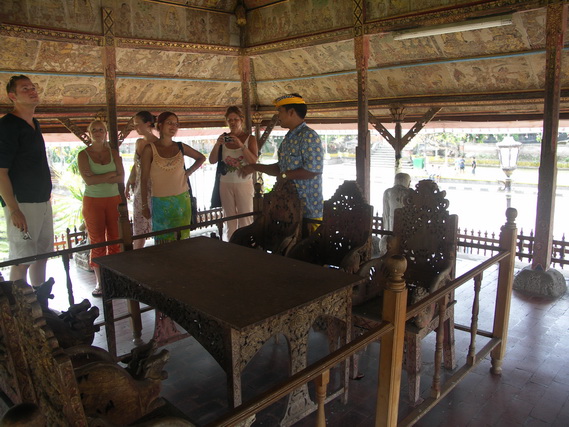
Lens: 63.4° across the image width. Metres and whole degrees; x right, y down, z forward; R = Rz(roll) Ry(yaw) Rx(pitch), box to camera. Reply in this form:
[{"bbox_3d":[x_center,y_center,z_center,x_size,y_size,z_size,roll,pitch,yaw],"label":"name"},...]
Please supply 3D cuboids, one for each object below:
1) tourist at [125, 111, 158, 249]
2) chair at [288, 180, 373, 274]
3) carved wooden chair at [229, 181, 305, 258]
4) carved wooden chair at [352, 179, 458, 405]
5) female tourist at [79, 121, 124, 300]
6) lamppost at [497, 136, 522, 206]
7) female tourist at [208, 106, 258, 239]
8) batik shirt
[{"bbox_3d":[-1.358,-0.117,4.465,0.360,1.690,0.420,-5,11,-17],"label":"tourist"},{"bbox_3d":[0.275,0.350,3.166,0.570,1.140,0.495,-12,15,-43],"label":"chair"},{"bbox_3d":[-0.176,0.291,3.619,0.570,1.120,0.490,-12,15,-43],"label":"carved wooden chair"},{"bbox_3d":[0.709,0.402,2.729,0.570,1.170,0.490,-12,15,-43],"label":"carved wooden chair"},{"bbox_3d":[-1.723,-0.050,4.333,0.450,1.630,0.310,-3,11,-7],"label":"female tourist"},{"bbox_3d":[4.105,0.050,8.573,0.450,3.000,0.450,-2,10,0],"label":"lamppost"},{"bbox_3d":[-0.488,-0.140,4.405,0.470,1.700,0.380,0,11,8],"label":"female tourist"},{"bbox_3d":[0.152,-0.385,4.120,0.300,0.850,0.500,-6,11,-21],"label":"batik shirt"}]

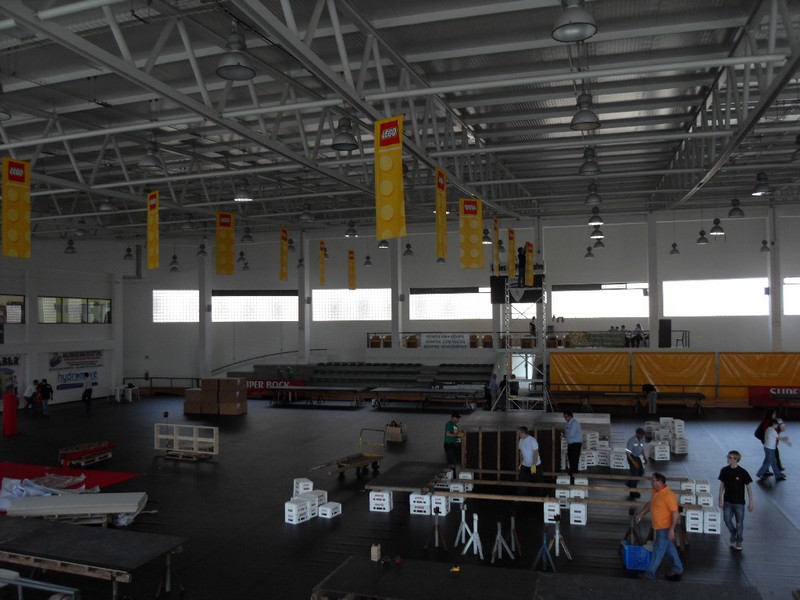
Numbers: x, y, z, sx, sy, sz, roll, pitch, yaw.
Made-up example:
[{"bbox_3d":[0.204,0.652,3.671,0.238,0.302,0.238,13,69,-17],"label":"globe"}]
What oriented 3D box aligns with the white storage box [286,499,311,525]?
[{"bbox_3d":[-2.089,4.314,13.210,0.295,0.410,0.435,-2,-3,35],"label":"white storage box"}]

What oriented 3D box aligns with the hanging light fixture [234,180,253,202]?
[{"bbox_3d":[-4.001,-2.829,16.584,0.495,0.540,0.495,-1,-2,16],"label":"hanging light fixture"}]

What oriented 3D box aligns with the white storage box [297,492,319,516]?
[{"bbox_3d":[-2.006,4.436,13.885,0.290,0.400,0.430,-2,-2,39],"label":"white storage box"}]

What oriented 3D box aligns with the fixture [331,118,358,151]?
[{"bbox_3d":[-0.992,-3.022,11.689,0.495,0.540,0.495,-1,-2,0],"label":"fixture"}]

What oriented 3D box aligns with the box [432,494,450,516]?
[{"bbox_3d":[0.890,4.308,13.729,0.295,0.410,0.435,-1,-2,16],"label":"box"}]

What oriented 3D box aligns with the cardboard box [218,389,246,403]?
[{"bbox_3d":[-7.929,4.629,30.922,1.100,0.566,0.700,-1,-2,18],"label":"cardboard box"}]

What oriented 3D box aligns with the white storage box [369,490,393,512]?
[{"bbox_3d":[-0.400,4.431,14.270,0.430,0.400,0.290,-1,-2,14],"label":"white storage box"}]

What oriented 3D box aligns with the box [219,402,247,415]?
[{"bbox_3d":[-7.923,5.194,30.900,1.100,0.566,0.700,-1,-2,18],"label":"box"}]

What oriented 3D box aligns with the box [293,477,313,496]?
[{"bbox_3d":[-2.216,4.376,14.894,0.295,0.410,0.435,0,-2,-22],"label":"box"}]

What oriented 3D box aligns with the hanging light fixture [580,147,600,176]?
[{"bbox_3d":[3.911,-2.840,13.300,0.450,0.550,0.450,-1,-2,16],"label":"hanging light fixture"}]

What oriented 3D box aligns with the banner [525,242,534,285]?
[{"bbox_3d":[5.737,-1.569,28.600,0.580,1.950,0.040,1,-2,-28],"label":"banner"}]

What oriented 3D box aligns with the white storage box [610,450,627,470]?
[{"bbox_3d":[6.194,4.541,18.376,0.405,0.420,0.300,-1,-2,24],"label":"white storage box"}]

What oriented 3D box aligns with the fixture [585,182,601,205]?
[{"bbox_3d":[4.929,-2.708,16.500,0.440,0.530,0.440,-1,-2,16],"label":"fixture"}]

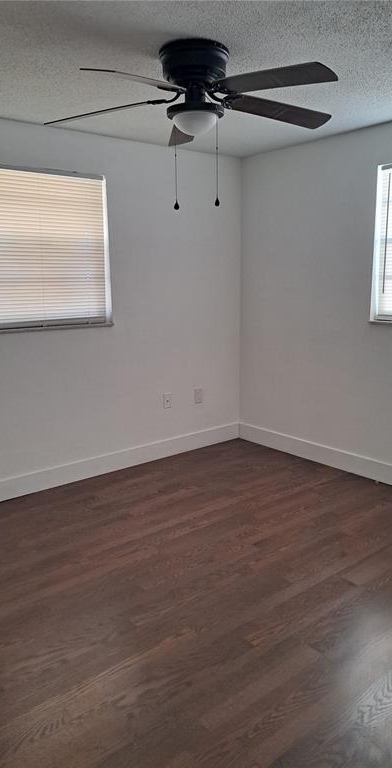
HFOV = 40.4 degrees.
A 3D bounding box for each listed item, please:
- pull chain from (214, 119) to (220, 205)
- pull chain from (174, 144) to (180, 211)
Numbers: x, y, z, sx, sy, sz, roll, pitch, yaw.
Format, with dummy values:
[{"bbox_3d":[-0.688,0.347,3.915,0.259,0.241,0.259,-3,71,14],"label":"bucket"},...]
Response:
[{"bbox_3d":[0.089,-0.923,2.231,0.021,0.343,0.021,0,12,2],"label":"pull chain"},{"bbox_3d":[-0.084,-0.920,2.334,0.021,0.306,0.021,-1,12,-2],"label":"pull chain"}]

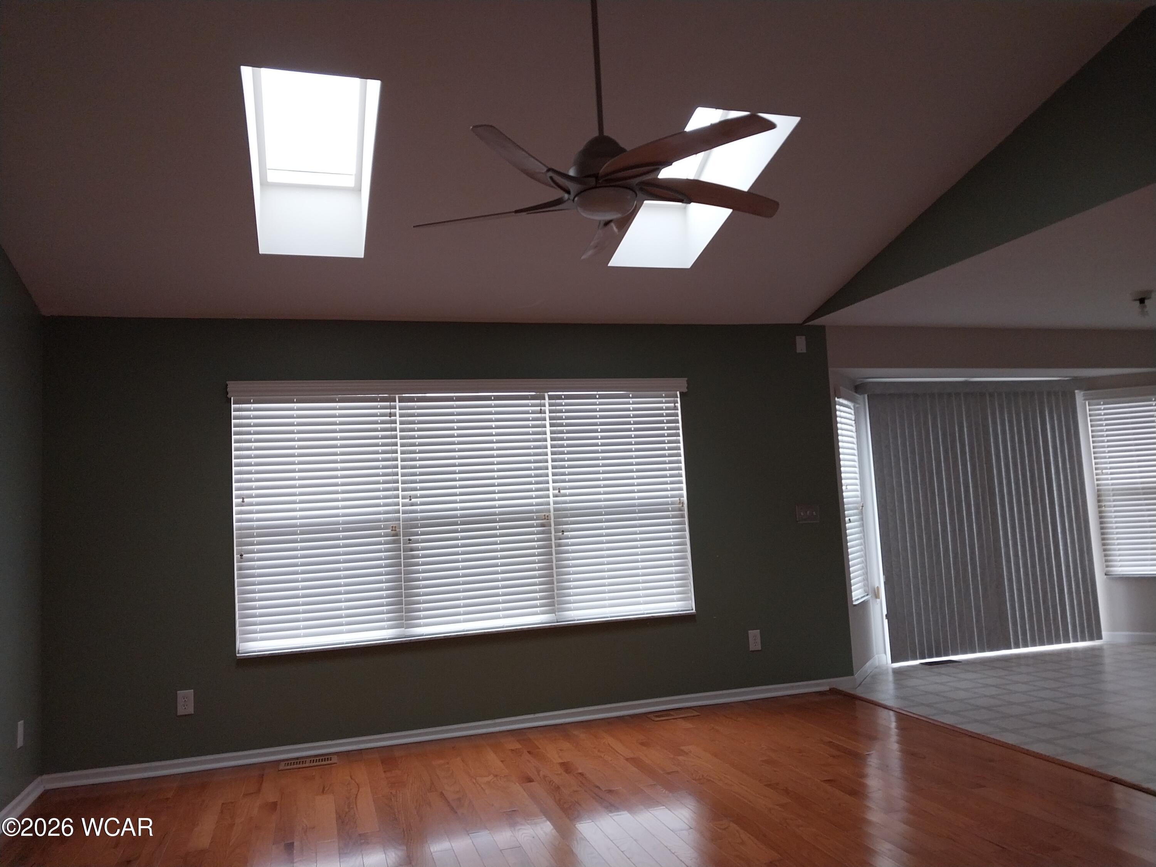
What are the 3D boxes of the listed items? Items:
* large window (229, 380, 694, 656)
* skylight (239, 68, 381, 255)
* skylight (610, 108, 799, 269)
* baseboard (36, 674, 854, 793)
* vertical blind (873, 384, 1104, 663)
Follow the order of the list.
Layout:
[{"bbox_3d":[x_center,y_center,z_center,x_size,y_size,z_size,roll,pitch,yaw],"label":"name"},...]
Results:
[{"bbox_3d":[-0.587,0.435,5.129,2.730,1.490,0.110,-1,-5,-17],"label":"large window"},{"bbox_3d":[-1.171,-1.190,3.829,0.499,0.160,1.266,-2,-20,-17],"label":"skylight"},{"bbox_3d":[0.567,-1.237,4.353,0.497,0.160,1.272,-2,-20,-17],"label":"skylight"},{"bbox_3d":[-0.428,1.697,5.038,4.710,0.075,0.020,-1,-5,-17],"label":"baseboard"},{"bbox_3d":[3.192,0.669,6.746,1.980,2.010,0.080,-1,-5,-17],"label":"vertical blind"}]

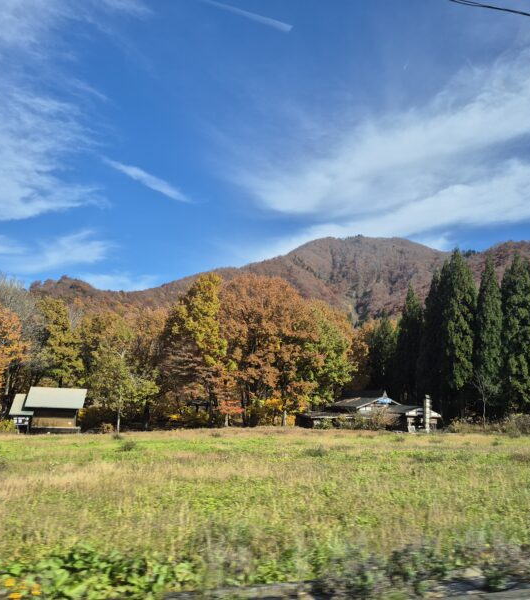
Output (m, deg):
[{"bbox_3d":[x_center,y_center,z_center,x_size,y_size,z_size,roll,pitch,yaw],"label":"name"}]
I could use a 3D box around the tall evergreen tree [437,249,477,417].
[{"bbox_3d":[26.144,4.428,70.803,5.800,23.440,5.800,-3,-12,20],"label":"tall evergreen tree"}]

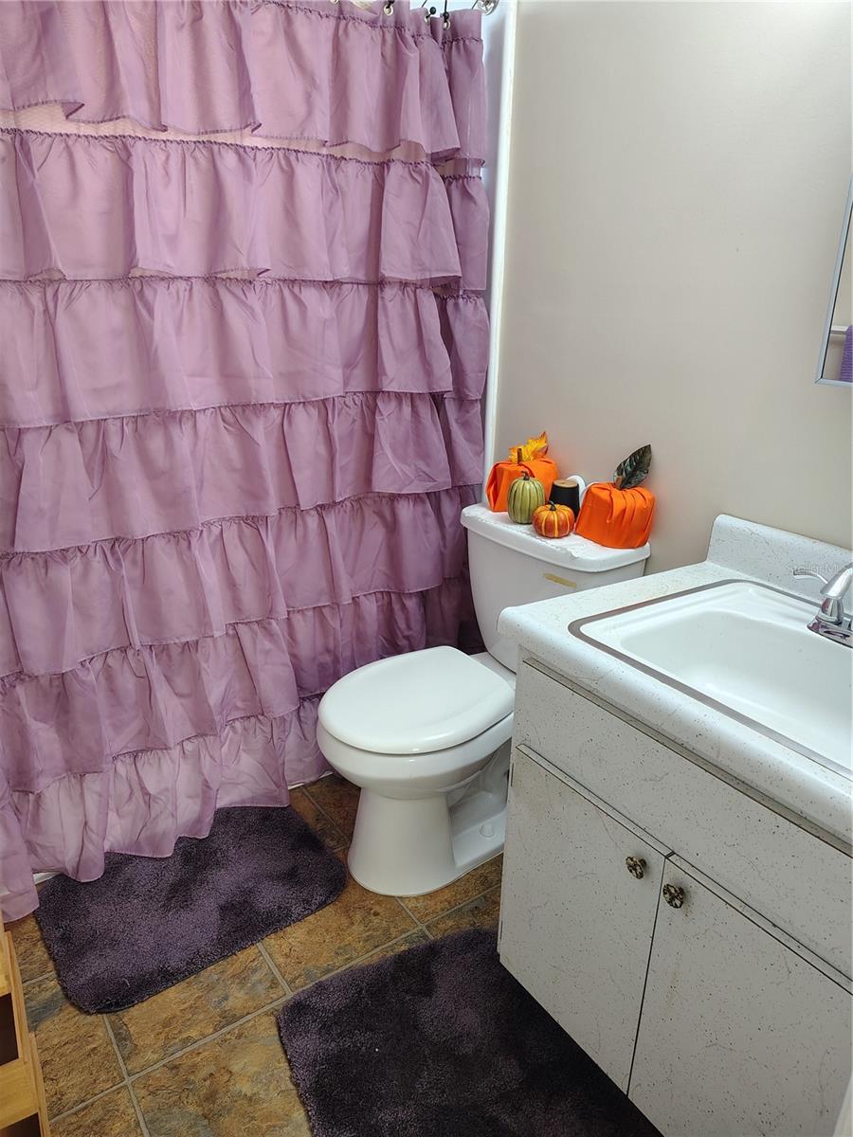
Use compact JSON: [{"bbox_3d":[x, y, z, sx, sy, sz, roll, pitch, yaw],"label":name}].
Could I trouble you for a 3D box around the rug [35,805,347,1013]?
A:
[{"bbox_3d":[-0.506,0.705,1.751,0.615,0.025,0.437,-13,24,-35],"label":"rug"}]

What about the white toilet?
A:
[{"bbox_3d":[0.081,0.307,1.824,0.695,0.749,0.468,-14,25,-36],"label":"white toilet"}]

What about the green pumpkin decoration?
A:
[{"bbox_3d":[0.238,-0.171,1.867,0.091,0.127,0.091,1,20,0],"label":"green pumpkin decoration"}]

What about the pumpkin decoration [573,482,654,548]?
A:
[{"bbox_3d":[0.425,-0.125,1.760,0.149,0.124,0.169,-14,25,-36],"label":"pumpkin decoration"}]

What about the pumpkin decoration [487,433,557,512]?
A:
[{"bbox_3d":[0.253,-0.237,1.970,0.149,0.184,0.167,-14,25,-36],"label":"pumpkin decoration"}]

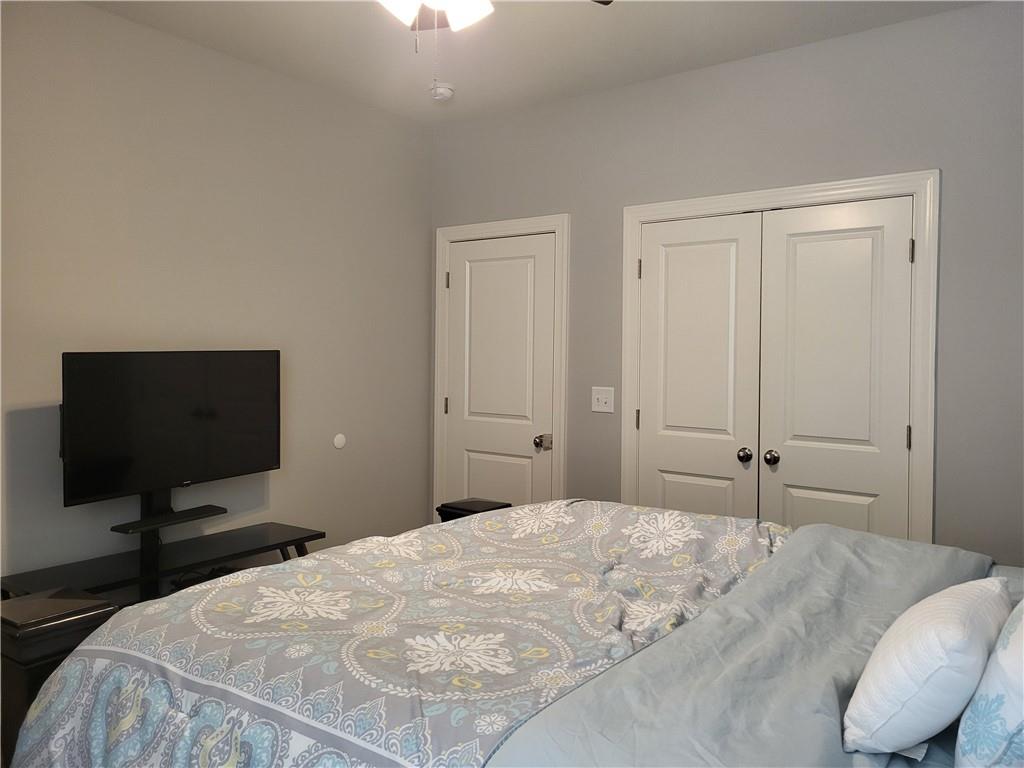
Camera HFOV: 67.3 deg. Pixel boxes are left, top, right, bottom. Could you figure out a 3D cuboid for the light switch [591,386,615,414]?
[{"bbox_3d":[0.464,0.084,3.950,0.124,0.124,0.018,2,3,36],"label":"light switch"}]

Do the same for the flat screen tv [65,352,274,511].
[{"bbox_3d":[-1.372,0.143,3.187,0.070,0.559,0.963,5,5,34],"label":"flat screen tv"}]

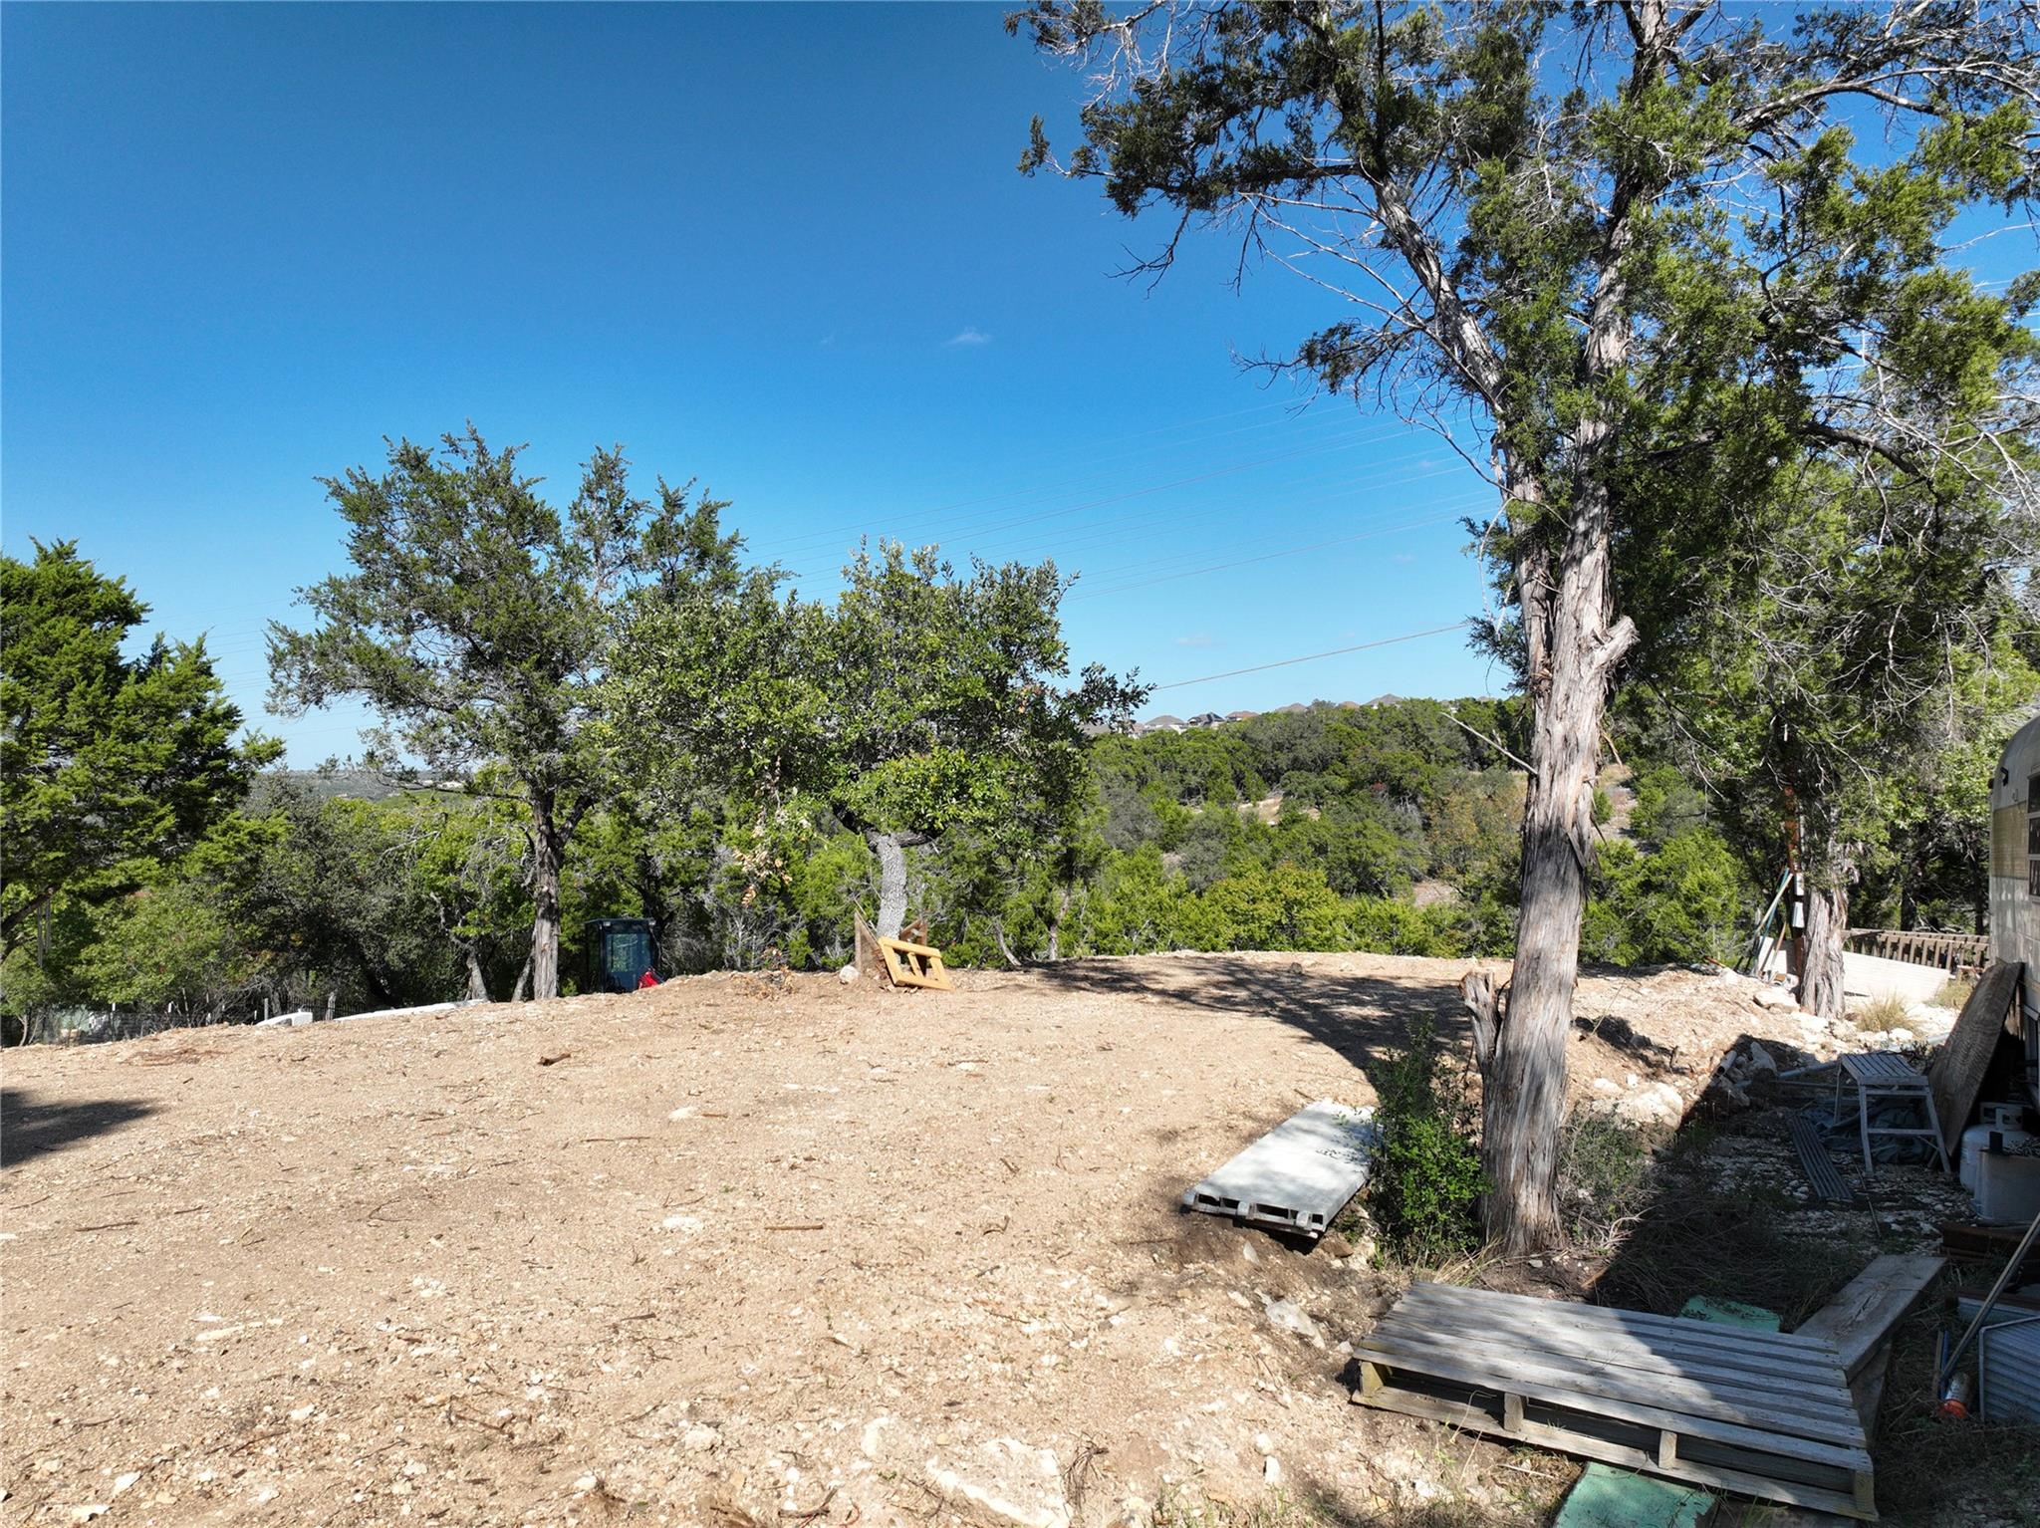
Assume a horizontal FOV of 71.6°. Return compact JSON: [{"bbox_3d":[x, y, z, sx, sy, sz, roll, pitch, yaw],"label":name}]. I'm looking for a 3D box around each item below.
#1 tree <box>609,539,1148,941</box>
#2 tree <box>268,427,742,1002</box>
[{"bbox_3d":[-1.270,-0.080,12.700,4.600,3.800,3.700,0,0,0],"label":"tree"},{"bbox_3d":[-5.000,-0.450,13.900,4.500,5.600,4.000,0,0,0],"label":"tree"}]

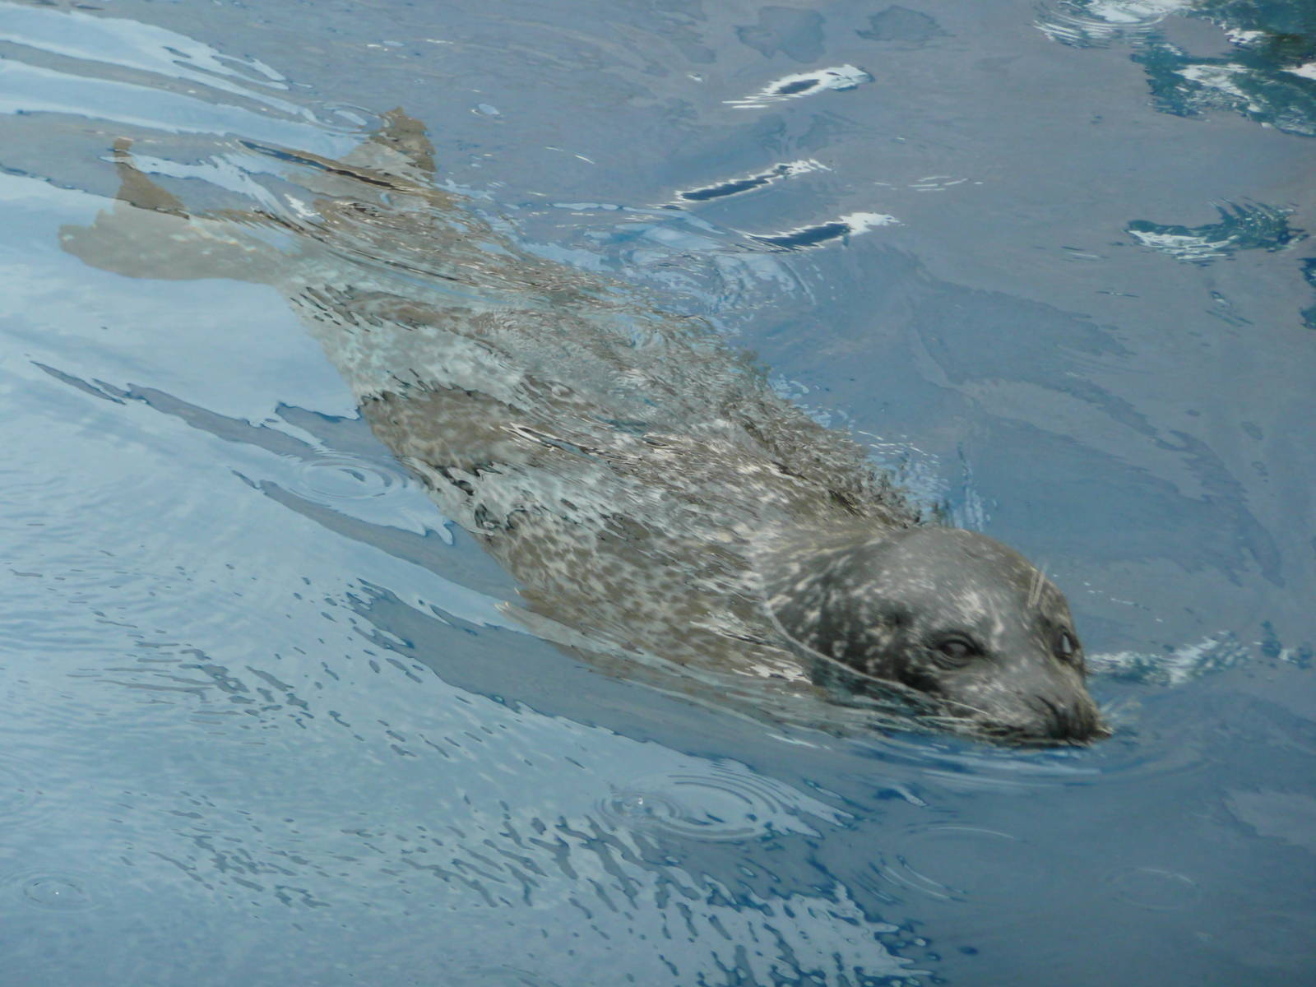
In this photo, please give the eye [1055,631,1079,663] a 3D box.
[{"bbox_3d":[0.343,0.129,6.030,0.017,0.025,0.035,4,19,25],"label":"eye"}]

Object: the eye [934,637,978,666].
[{"bbox_3d":[0.248,0.132,5.980,0.036,0.023,0.018,16,7,8],"label":"eye"}]

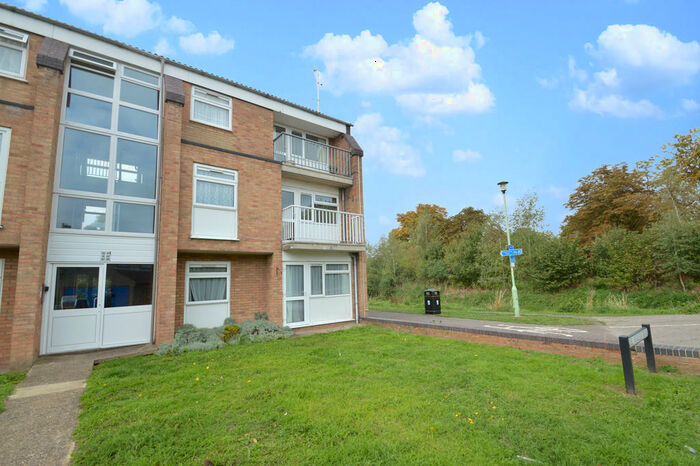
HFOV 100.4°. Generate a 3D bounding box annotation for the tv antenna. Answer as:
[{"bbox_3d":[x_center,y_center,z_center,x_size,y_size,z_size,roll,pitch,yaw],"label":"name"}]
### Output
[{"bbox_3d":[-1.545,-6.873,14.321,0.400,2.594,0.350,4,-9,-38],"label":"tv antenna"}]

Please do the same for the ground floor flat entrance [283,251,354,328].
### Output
[{"bbox_3d":[-0.971,1.833,9.833,2.772,2.386,0.150,4,-9,-38],"label":"ground floor flat entrance"}]

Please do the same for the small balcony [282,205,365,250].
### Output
[{"bbox_3d":[-0.786,-0.156,9.784,2.839,1.105,0.600,4,-9,-38],"label":"small balcony"}]

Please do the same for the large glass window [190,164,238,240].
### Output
[{"bbox_3d":[-3.681,-0.822,8.021,1.169,2.006,0.100,4,-9,-38],"label":"large glass window"}]

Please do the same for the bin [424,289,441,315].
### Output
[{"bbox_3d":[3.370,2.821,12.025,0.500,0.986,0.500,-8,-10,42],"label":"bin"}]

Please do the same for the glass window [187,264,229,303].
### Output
[{"bbox_3d":[-3.953,1.400,8.168,1.139,1.135,0.100,4,-9,-38],"label":"glass window"}]

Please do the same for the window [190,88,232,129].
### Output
[{"bbox_3d":[-4.225,-3.794,8.941,1.150,1.080,0.100,4,-9,-38],"label":"window"}]

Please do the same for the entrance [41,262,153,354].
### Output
[{"bbox_3d":[-5.855,1.726,6.921,1.964,1.999,0.150,4,-9,-38],"label":"entrance"}]

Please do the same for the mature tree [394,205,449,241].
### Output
[{"bbox_3d":[8.017,1.163,33.410,6.800,9.288,6.800,-2,-7,0],"label":"mature tree"}]

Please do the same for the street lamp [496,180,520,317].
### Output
[{"bbox_3d":[6.007,0.524,10.912,0.450,5.062,0.450,-6,-8,28],"label":"street lamp"}]

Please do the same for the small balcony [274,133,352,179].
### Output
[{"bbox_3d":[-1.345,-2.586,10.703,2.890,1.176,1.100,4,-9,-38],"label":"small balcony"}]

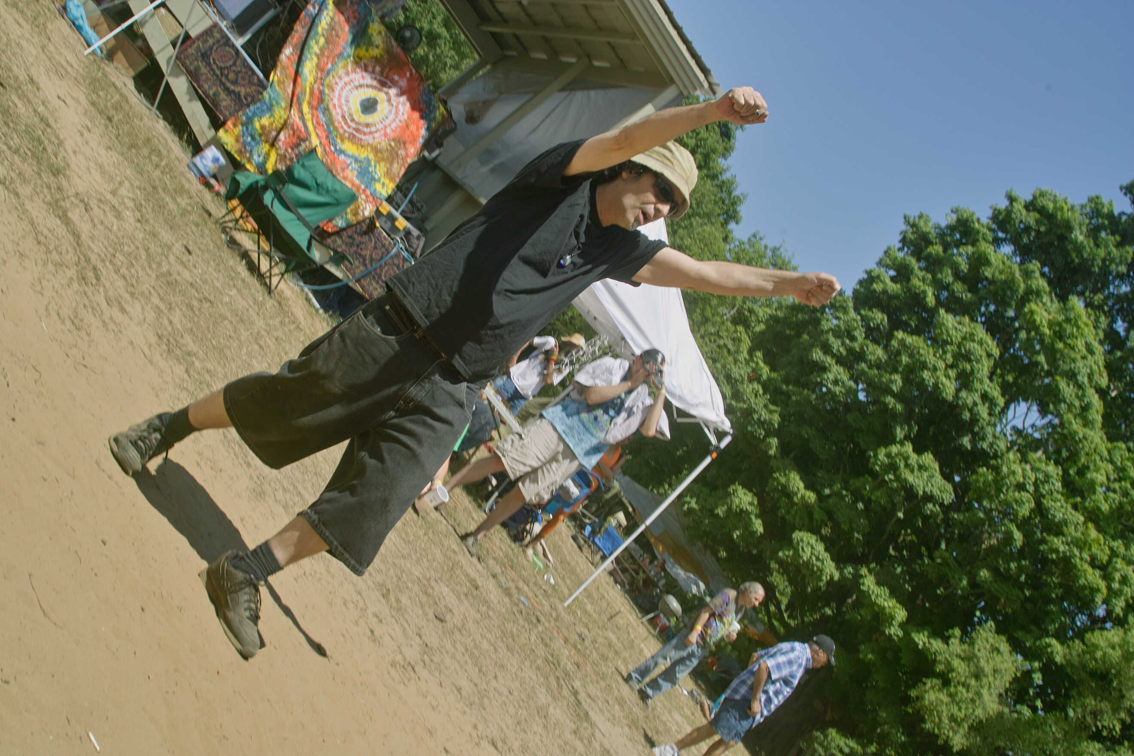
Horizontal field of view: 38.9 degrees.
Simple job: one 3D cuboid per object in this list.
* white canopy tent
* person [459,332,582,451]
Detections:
[{"bbox_3d":[-0.162,-0.529,14.733,3.080,2.970,3.080,51,-2,-20],"label":"white canopy tent"},{"bbox_3d":[-0.471,0.113,14.994,0.580,1.580,0.650,51,-2,-20],"label":"person"}]

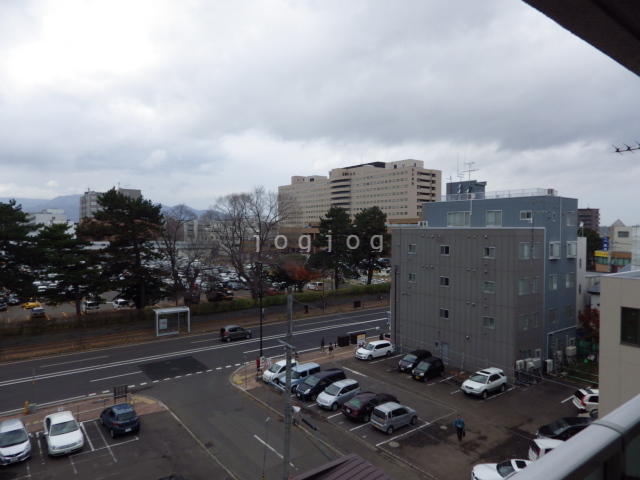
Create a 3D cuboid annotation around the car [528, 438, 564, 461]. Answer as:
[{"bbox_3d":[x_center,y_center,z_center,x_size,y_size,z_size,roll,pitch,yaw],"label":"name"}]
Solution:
[{"bbox_3d":[14.031,12.296,23.057,3.800,1.550,1.620,0,1,2],"label":"car"}]

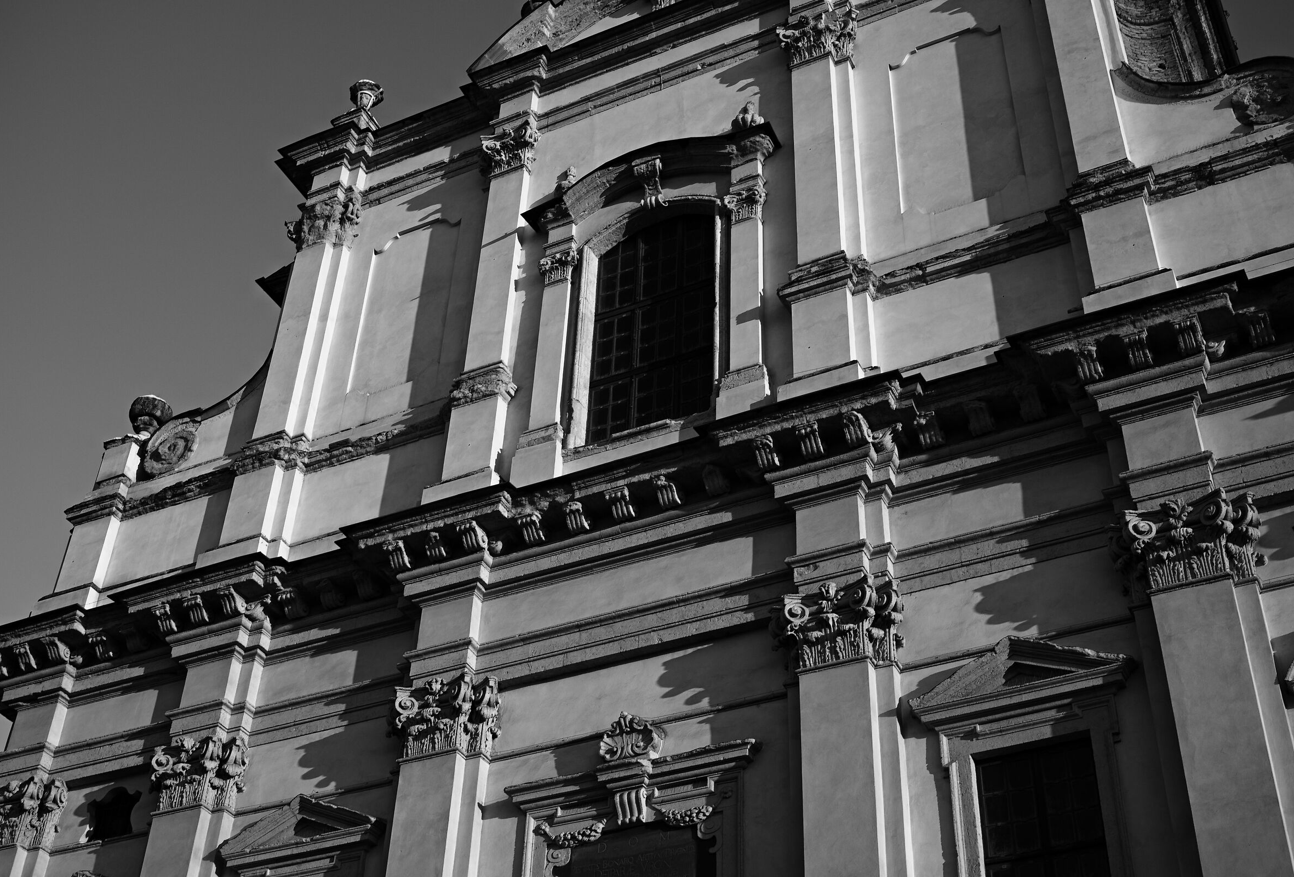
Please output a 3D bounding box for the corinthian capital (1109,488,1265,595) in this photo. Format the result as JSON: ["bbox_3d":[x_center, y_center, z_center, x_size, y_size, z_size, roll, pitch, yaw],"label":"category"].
[{"bbox_3d":[5.496,1.190,16.660,1.508,0.942,0.681,-16,-43,21],"label":"corinthian capital"}]

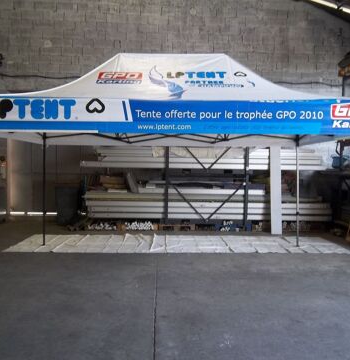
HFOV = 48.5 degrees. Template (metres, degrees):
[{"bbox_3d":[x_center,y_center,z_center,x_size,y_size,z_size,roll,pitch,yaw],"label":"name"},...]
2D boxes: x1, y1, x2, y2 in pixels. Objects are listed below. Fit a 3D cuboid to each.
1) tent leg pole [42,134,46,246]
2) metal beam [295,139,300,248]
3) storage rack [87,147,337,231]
[{"bbox_3d":[-2.374,0.171,7.056,0.045,2.060,0.045,0,3,0],"label":"tent leg pole"},{"bbox_3d":[2.255,0.208,7.088,0.045,2.040,0.045,0,3,0],"label":"metal beam"},{"bbox_3d":[0.750,0.102,9.161,5.750,2.050,0.950,0,3,0],"label":"storage rack"}]

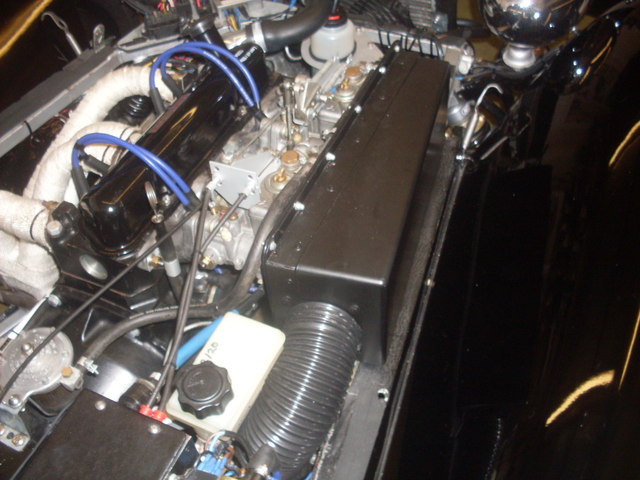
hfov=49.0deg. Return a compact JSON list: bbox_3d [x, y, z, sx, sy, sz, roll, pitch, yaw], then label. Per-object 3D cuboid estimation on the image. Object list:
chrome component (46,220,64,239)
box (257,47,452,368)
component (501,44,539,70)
[{"bbox_3d":[-0.309,-0.013,0.820,0.018,0.011,0.018,13,45,17],"label":"chrome component"},{"bbox_3d":[0.081,-0.065,0.820,0.120,0.117,0.417,13,45,17],"label":"box"},{"bbox_3d":[0.323,-0.293,1.130,0.053,0.040,0.053,13,45,17],"label":"component"}]

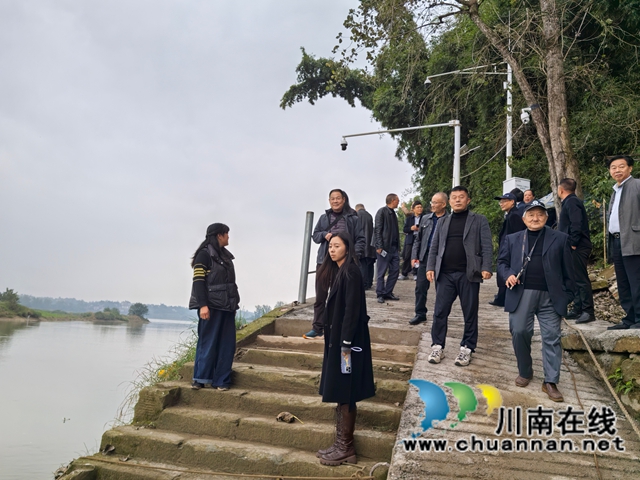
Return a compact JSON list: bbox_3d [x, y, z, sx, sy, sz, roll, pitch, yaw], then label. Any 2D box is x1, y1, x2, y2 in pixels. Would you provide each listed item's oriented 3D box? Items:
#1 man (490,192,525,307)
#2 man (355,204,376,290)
[{"bbox_3d":[2.842,0.136,7.591,0.450,1.710,0.500,8,-10,-20],"label":"man"},{"bbox_3d":[0.881,0.125,9.588,0.500,1.670,0.330,8,-10,-20],"label":"man"}]

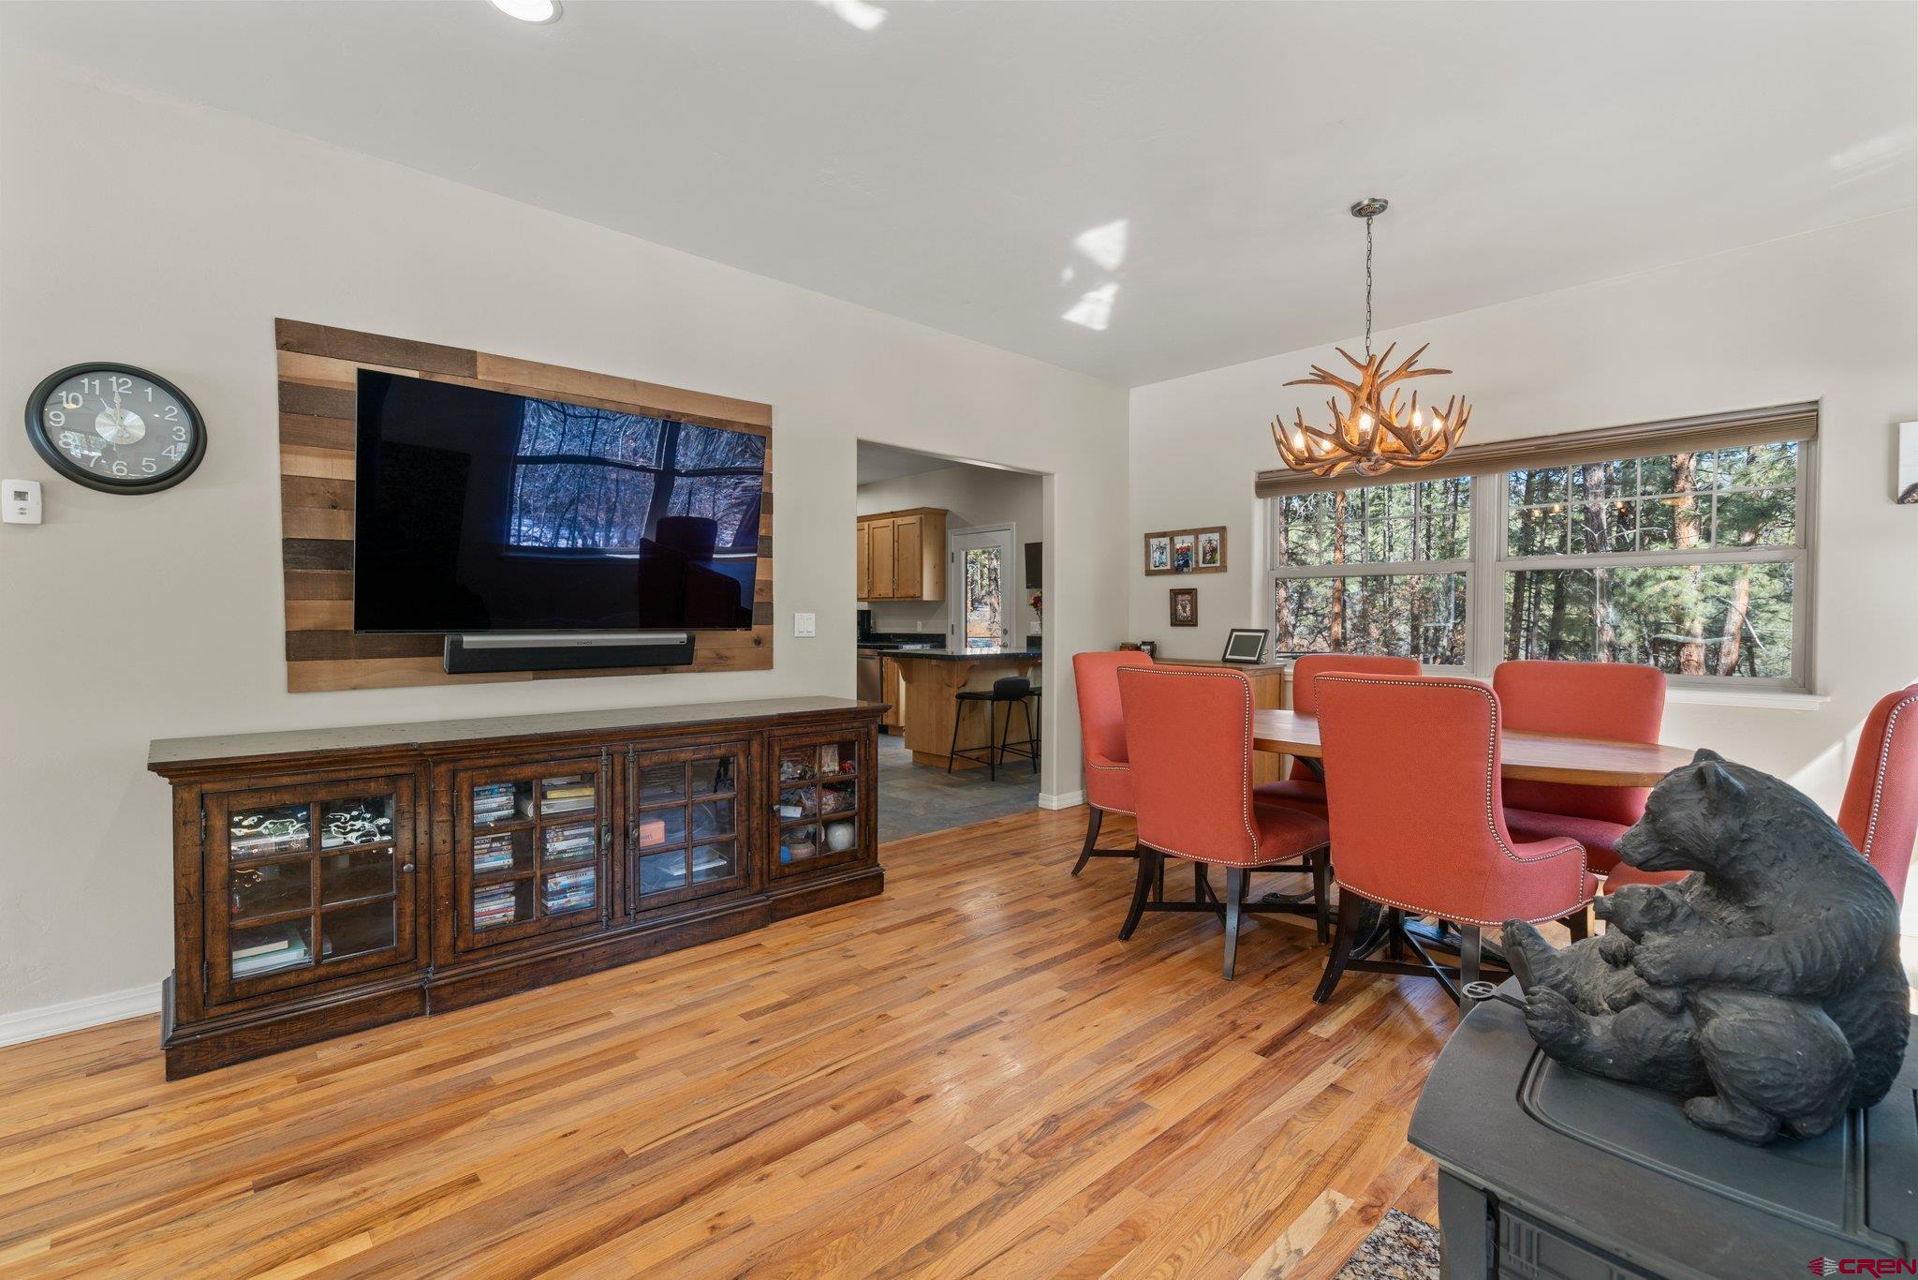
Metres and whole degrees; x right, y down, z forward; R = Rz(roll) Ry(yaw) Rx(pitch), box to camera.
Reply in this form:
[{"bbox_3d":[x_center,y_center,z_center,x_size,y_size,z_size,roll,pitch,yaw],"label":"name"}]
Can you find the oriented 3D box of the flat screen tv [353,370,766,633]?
[{"bbox_3d":[-1.414,-0.448,3.234,1.450,0.835,0.050,-1,10,-43],"label":"flat screen tv"}]

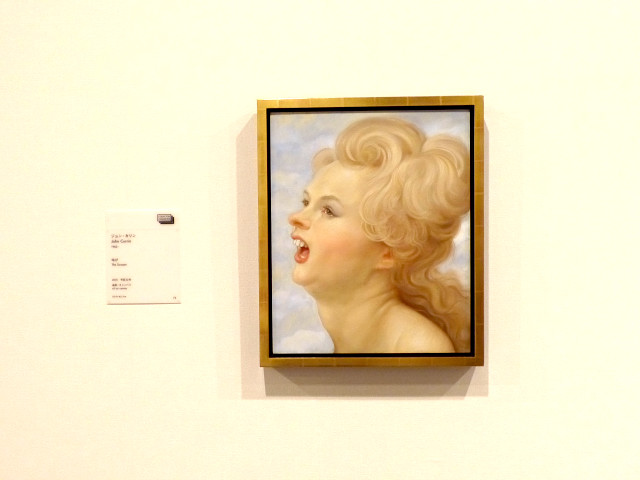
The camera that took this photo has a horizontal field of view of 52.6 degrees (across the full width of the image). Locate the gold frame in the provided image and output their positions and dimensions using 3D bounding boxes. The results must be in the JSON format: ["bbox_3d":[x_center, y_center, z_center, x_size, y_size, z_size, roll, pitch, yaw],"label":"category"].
[{"bbox_3d":[0.119,-0.017,1.539,0.526,0.627,0.055,-1,2,2],"label":"gold frame"}]

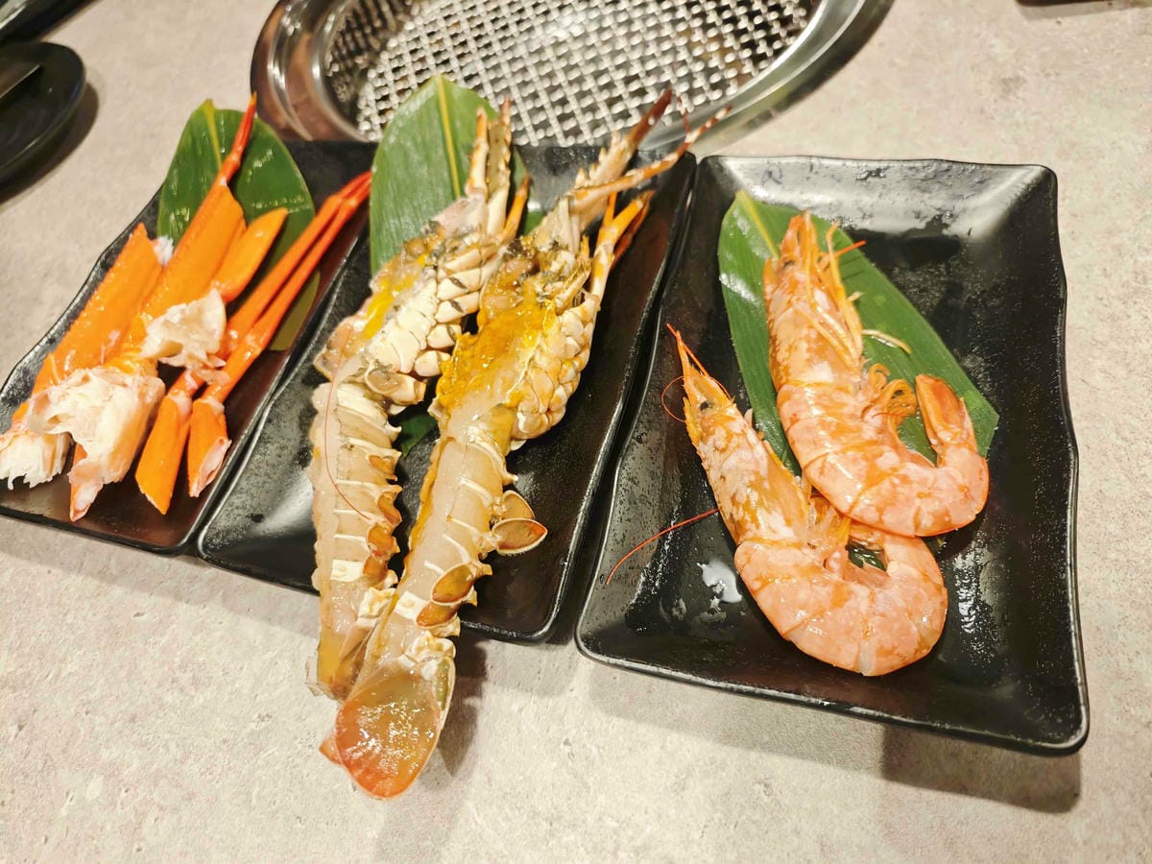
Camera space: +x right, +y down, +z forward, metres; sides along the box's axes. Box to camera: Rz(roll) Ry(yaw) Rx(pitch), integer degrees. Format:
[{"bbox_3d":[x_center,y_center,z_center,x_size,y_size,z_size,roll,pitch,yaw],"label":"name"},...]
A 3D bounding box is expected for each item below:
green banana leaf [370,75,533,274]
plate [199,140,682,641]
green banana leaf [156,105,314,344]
[{"bbox_3d":[-0.058,-0.075,0.325,0.075,0.024,0.172,-4,72,9],"label":"green banana leaf"},{"bbox_3d":[-0.041,-0.031,0.309,0.138,0.025,0.213,9,64,16],"label":"plate"},{"bbox_3d":[-0.154,-0.093,0.356,0.075,0.024,0.154,-19,70,0],"label":"green banana leaf"}]

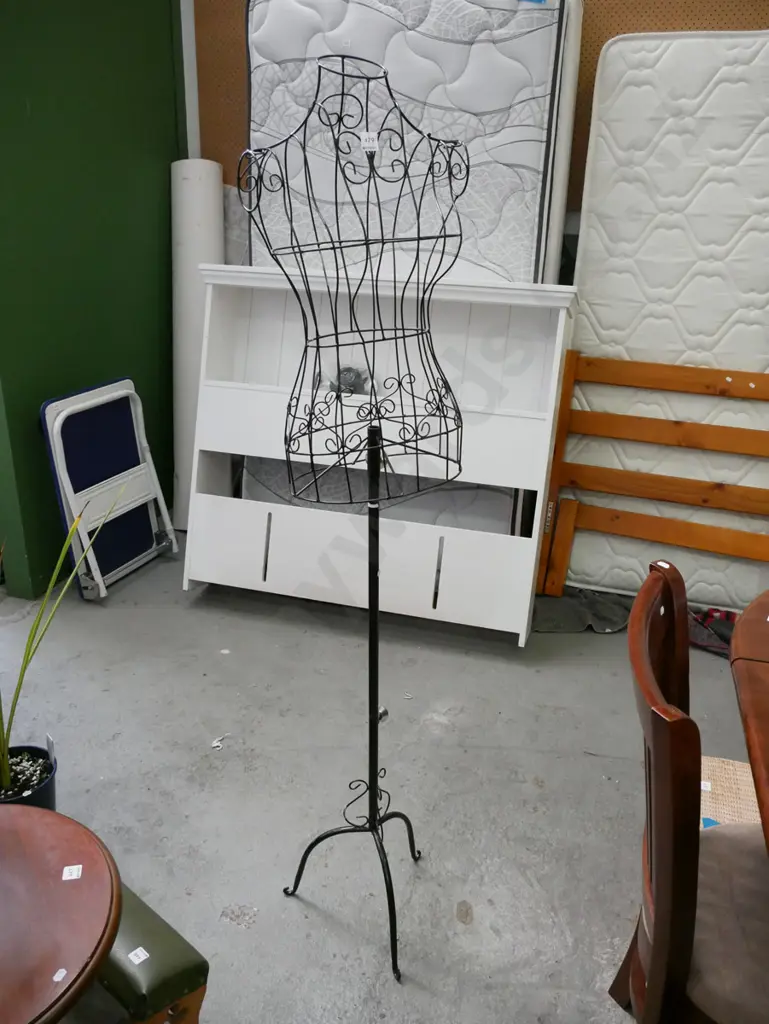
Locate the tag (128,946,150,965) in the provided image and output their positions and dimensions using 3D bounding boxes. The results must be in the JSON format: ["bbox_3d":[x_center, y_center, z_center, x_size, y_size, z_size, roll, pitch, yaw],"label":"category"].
[{"bbox_3d":[-0.419,0.758,1.515,0.025,0.002,0.026,25,29,33],"label":"tag"}]

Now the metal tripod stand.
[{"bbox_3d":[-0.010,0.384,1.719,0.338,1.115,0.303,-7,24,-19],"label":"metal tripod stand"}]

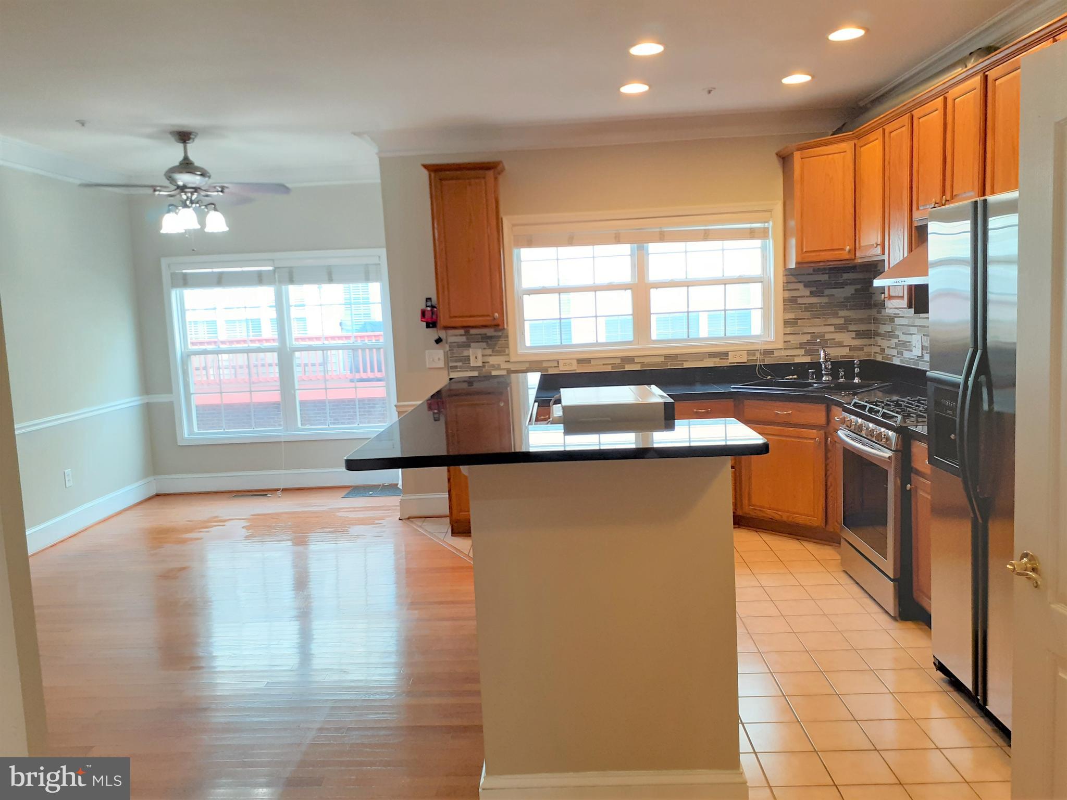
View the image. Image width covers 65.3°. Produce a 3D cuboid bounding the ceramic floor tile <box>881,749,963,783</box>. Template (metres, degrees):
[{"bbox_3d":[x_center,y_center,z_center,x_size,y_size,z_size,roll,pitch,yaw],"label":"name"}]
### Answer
[{"bbox_3d":[1.263,1.199,2.710,0.200,0.010,0.200,-2,7,2],"label":"ceramic floor tile"}]

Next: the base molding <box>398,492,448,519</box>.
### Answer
[{"bbox_3d":[-0.752,0.759,5.927,0.410,0.168,0.020,-2,7,2],"label":"base molding"}]

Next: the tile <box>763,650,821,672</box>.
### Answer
[{"bbox_3d":[1.060,1.085,3.435,0.197,0.010,0.192,-2,7,2],"label":"tile"}]

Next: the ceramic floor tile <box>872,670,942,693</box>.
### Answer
[{"bbox_3d":[1.478,1.110,3.284,0.200,0.010,0.200,-2,6,2],"label":"ceramic floor tile"}]

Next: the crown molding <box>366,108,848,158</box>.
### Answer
[{"bbox_3d":[0.550,-1.864,5.788,3.530,0.145,0.130,-2,6,2],"label":"crown molding"}]

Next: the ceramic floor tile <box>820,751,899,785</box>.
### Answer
[{"bbox_3d":[1.040,1.186,2.675,0.199,0.010,0.199,-2,6,3],"label":"ceramic floor tile"}]

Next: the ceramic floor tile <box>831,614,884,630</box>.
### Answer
[{"bbox_3d":[1.490,1.033,3.854,0.199,0.010,0.199,-2,6,3],"label":"ceramic floor tile"}]

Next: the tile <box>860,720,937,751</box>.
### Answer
[{"bbox_3d":[1.271,1.175,2.912,0.200,0.010,0.200,-2,7,2],"label":"tile"}]

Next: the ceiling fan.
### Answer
[{"bbox_3d":[-2.120,-1.347,5.133,1.300,0.610,1.300,-2,7,2],"label":"ceiling fan"}]

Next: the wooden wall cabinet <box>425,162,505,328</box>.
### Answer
[{"bbox_3d":[-0.451,-1.066,5.862,0.480,1.120,0.320,-2,6,3],"label":"wooden wall cabinet"}]

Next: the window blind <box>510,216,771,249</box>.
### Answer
[{"bbox_3d":[0.766,-1.203,5.957,1.850,0.165,0.060,-2,6,3],"label":"window blind"}]

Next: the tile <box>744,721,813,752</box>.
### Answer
[{"bbox_3d":[0.856,1.182,2.907,0.200,0.010,0.200,-2,6,2],"label":"tile"}]

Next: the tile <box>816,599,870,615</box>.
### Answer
[{"bbox_3d":[1.519,1.024,4.115,0.200,0.010,0.200,-2,7,2],"label":"tile"}]

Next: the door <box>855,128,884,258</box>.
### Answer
[{"bbox_3d":[2.037,-1.231,5.028,0.020,0.717,0.440,-3,6,2],"label":"door"}]

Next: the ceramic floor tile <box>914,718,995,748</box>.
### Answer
[{"bbox_3d":[1.464,1.157,2.881,0.200,0.010,0.200,-2,6,2],"label":"ceramic floor tile"}]

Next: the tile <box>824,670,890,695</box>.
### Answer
[{"bbox_3d":[1.256,1.101,3.236,0.197,0.010,0.192,-2,7,2],"label":"tile"}]

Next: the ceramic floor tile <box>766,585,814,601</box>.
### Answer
[{"bbox_3d":[1.306,0.996,4.267,0.199,0.010,0.199,-2,6,3],"label":"ceramic floor tile"}]

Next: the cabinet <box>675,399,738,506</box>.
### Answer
[{"bbox_3d":[1.158,0.398,5.796,0.456,0.863,0.611,-2,7,2],"label":"cabinet"}]

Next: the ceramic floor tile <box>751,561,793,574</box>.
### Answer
[{"bbox_3d":[1.293,0.931,4.582,0.197,0.010,0.192,-2,7,2],"label":"ceramic floor tile"}]

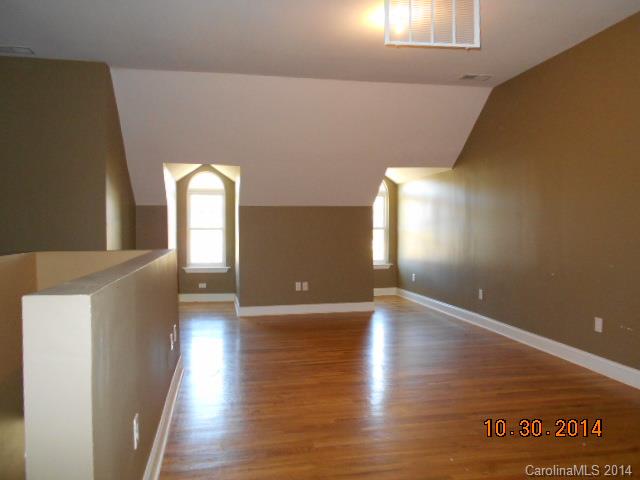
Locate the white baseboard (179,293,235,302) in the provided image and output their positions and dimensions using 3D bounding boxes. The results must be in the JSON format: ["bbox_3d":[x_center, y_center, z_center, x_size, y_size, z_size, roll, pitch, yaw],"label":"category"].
[{"bbox_3d":[-1.798,0.929,7.672,0.900,0.132,0.018,-1,2,-12],"label":"white baseboard"}]

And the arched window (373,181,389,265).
[{"bbox_3d":[0.870,-0.344,8.190,0.630,1.540,0.080,-1,2,-12],"label":"arched window"}]

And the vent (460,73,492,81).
[{"bbox_3d":[1.619,-1.681,4.973,0.300,0.020,0.170,-1,2,-12],"label":"vent"}]

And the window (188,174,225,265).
[{"bbox_3d":[-1.797,-0.315,7.618,0.630,1.530,0.060,-1,2,-12],"label":"window"}]

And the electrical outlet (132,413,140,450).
[{"bbox_3d":[-0.714,0.750,1.873,0.009,0.117,0.073,-1,2,-12],"label":"electrical outlet"}]

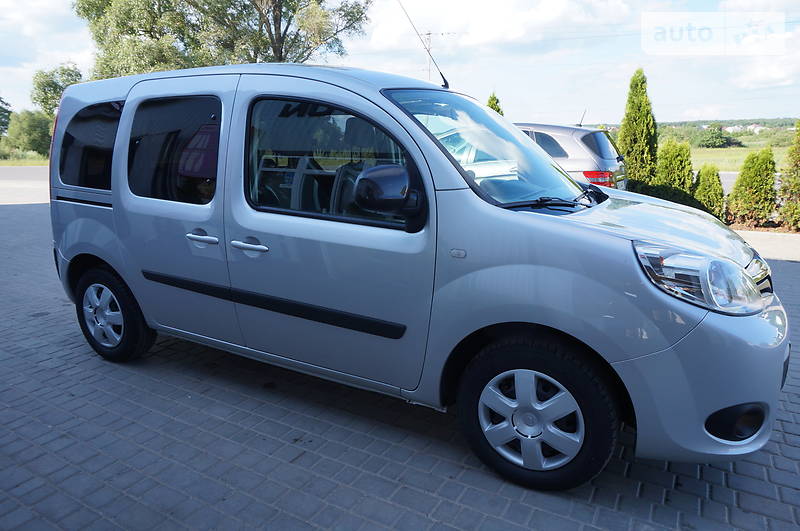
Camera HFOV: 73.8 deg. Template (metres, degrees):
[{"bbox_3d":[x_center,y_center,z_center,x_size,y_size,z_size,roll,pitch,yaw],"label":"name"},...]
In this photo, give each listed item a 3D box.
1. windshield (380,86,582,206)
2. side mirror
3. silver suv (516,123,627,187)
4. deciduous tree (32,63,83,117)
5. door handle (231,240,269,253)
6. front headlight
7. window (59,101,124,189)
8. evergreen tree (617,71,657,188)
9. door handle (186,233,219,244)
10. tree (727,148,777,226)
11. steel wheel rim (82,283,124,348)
[{"bbox_3d":[0.532,-0.615,2.808,0.840,0.170,1.390,48,28,12],"label":"windshield"},{"bbox_3d":[-0.030,-0.279,2.079,0.180,0.215,0.240,7,13,28],"label":"side mirror"},{"bbox_3d":[1.276,-1.554,9.041,4.700,1.660,1.860,7,15,28],"label":"silver suv"},{"bbox_3d":[-28.880,-13.052,45.041,4.567,7.851,4.567,-7,14,-31],"label":"deciduous tree"},{"bbox_3d":[-0.721,-0.094,2.555,0.224,0.040,0.055,7,13,28],"label":"door handle"},{"bbox_3d":[1.077,0.024,1.880,0.460,0.260,0.370,7,15,28],"label":"front headlight"},{"bbox_3d":[-1.801,-0.694,3.103,0.580,0.480,0.060,7,6,28],"label":"window"},{"bbox_3d":[5.053,-2.618,11.354,0.853,3.010,0.853,6,13,23],"label":"evergreen tree"},{"bbox_3d":[-1.001,-0.137,2.700,0.215,0.040,0.055,7,13,28],"label":"door handle"},{"bbox_3d":[5.786,-1.310,8.704,0.680,1.240,0.680,7,15,28],"label":"tree"},{"bbox_3d":[-1.834,0.308,3.380,0.410,0.410,0.130,7,15,28],"label":"steel wheel rim"}]

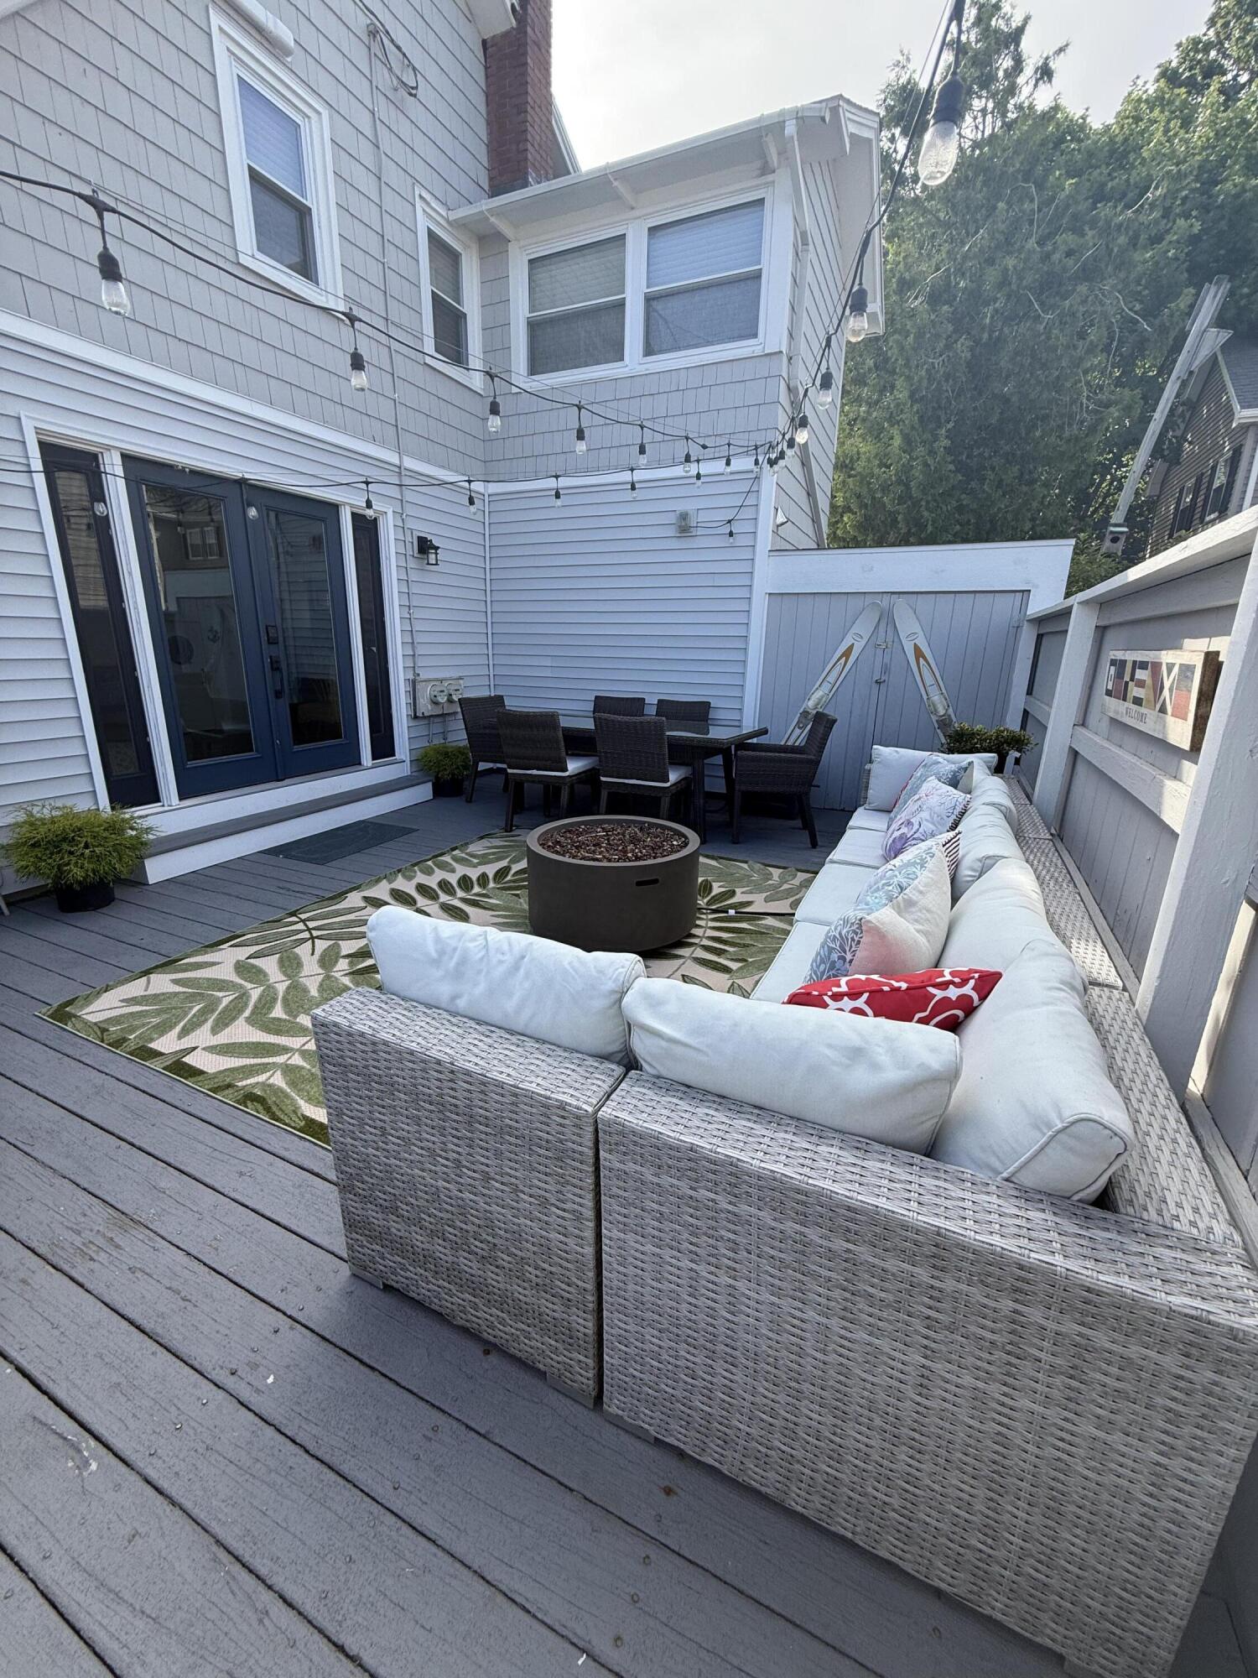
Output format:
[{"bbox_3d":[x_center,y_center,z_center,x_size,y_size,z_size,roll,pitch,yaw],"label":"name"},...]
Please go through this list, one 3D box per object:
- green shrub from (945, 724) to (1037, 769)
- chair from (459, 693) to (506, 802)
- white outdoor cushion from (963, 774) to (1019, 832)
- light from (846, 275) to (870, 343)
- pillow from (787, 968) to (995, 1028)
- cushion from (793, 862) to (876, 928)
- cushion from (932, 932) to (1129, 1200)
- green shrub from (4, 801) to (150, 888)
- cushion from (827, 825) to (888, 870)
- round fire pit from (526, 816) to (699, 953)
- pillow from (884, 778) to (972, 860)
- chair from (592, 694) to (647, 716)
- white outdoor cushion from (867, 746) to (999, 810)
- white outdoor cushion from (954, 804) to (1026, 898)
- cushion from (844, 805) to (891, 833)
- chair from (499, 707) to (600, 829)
[{"bbox_3d":[2.245,-0.408,4.328,0.470,0.640,0.460,9,17,24],"label":"green shrub"},{"bbox_3d":[-1.045,-0.773,5.866,0.610,0.870,0.550,9,17,24],"label":"chair"},{"bbox_3d":[1.459,-0.051,2.811,0.180,0.400,0.620,21,22,20],"label":"white outdoor cushion"},{"bbox_3d":[0.531,-1.223,1.570,0.050,0.132,0.050,8,18,24],"label":"light"},{"bbox_3d":[0.437,0.408,1.328,0.440,0.410,0.140,-3,46,-14],"label":"pillow"},{"bbox_3d":[1.090,0.299,2.672,0.720,0.120,0.720,9,18,24],"label":"cushion"},{"bbox_3d":[0.702,0.474,1.295,0.170,0.380,0.690,32,26,15],"label":"cushion"},{"bbox_3d":[-2.713,0.001,3.365,0.560,0.390,0.560,8,18,24],"label":"green shrub"},{"bbox_3d":[1.361,0.126,3.229,0.710,0.110,0.640,9,17,24],"label":"cushion"},{"bbox_3d":[-0.073,0.192,3.336,0.838,0.410,0.838,1,16,0],"label":"round fire pit"},{"bbox_3d":[1.283,-0.046,2.958,0.140,0.430,0.430,27,15,-3],"label":"pillow"},{"bbox_3d":[-0.175,-0.769,5.899,0.490,0.875,0.600,9,17,24],"label":"chair"},{"bbox_3d":[1.683,-0.320,3.809,0.620,0.385,0.170,8,6,24],"label":"white outdoor cushion"},{"bbox_3d":[1.297,0.107,2.538,0.170,0.390,0.670,30,25,16],"label":"white outdoor cushion"},{"bbox_3d":[1.691,-0.040,3.890,0.720,0.120,0.700,9,18,24],"label":"cushion"},{"bbox_3d":[-0.529,-0.487,4.803,0.500,0.875,0.640,8,18,24],"label":"chair"}]

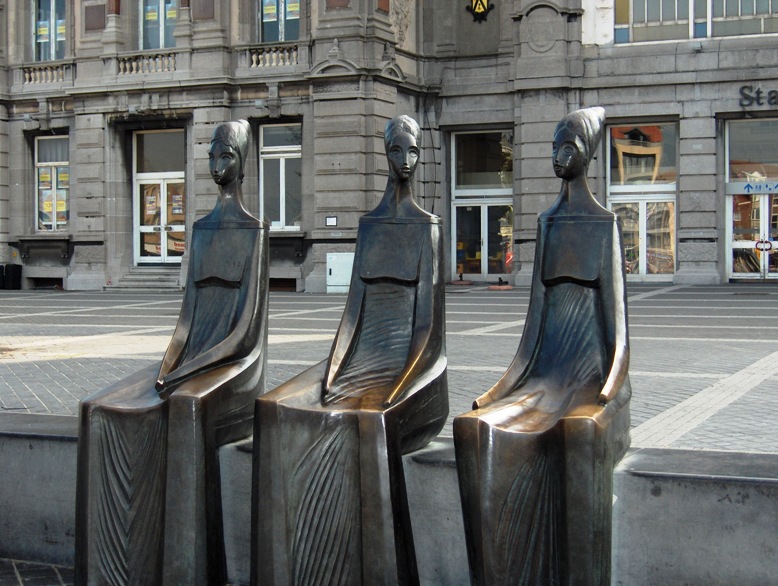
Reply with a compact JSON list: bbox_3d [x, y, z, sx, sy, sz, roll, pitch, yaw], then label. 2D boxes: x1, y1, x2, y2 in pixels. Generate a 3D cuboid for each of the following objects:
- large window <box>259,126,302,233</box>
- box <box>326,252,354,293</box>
[{"bbox_3d":[-2.600,-2.834,30.506,1.260,2.650,0.160,0,2,22],"label":"large window"},{"bbox_3d":[-1.020,-0.473,29.124,0.800,0.950,0.360,0,2,22],"label":"box"}]

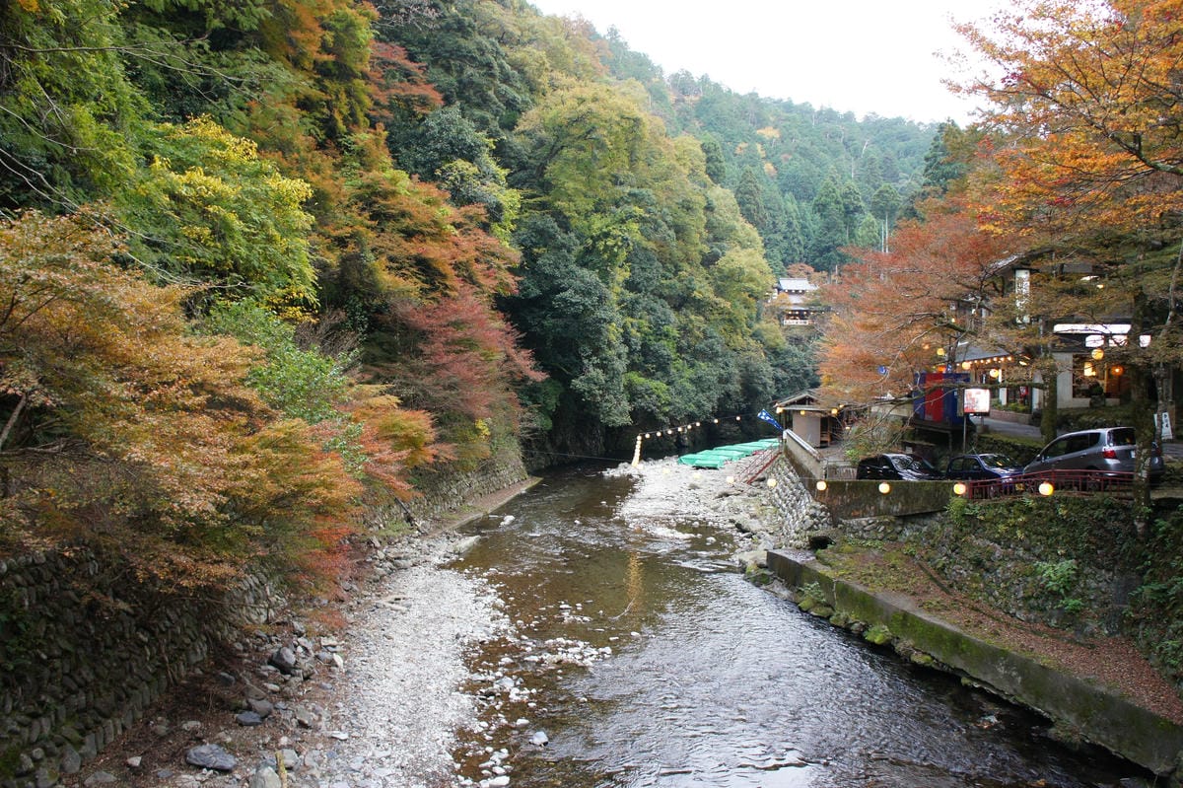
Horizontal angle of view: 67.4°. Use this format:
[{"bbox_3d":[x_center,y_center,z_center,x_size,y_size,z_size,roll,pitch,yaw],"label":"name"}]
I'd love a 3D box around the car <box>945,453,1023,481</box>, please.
[{"bbox_3d":[13.520,2.800,30.100,1.460,1.450,3.380,0,-3,-12],"label":"car"}]

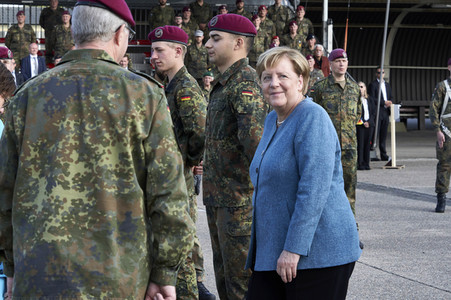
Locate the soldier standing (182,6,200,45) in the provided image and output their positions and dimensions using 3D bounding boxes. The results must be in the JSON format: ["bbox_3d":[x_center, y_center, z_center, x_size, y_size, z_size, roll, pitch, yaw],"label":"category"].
[{"bbox_3d":[-0.739,-2.040,18.069,0.530,1.800,0.340,0,4,-5],"label":"soldier standing"}]

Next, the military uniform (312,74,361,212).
[{"bbox_3d":[1.023,0.006,8.205,0.520,1.420,0.340,-2,5,-22],"label":"military uniform"}]

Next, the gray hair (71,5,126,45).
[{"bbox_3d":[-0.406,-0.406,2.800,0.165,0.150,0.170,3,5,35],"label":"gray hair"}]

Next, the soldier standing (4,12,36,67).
[{"bbox_3d":[-3.874,-1.711,16.670,0.560,1.830,0.340,-1,4,-8],"label":"soldier standing"}]

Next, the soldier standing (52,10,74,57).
[{"bbox_3d":[-3.040,-1.727,16.770,0.540,1.830,0.340,-1,5,-12],"label":"soldier standing"}]

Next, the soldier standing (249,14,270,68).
[{"bbox_3d":[0.655,-1.793,17.469,0.520,1.800,0.340,-1,5,-15],"label":"soldier standing"}]

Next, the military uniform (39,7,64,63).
[{"bbox_3d":[-3.474,-2.160,17.755,0.540,1.420,0.320,-1,4,-8],"label":"military uniform"}]

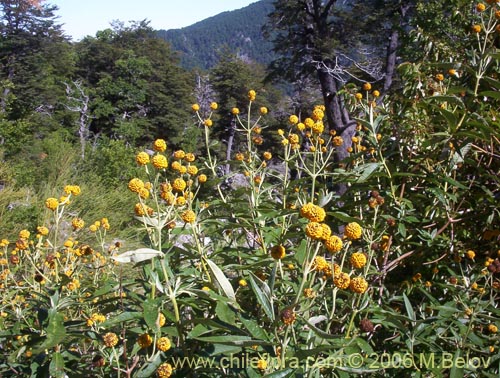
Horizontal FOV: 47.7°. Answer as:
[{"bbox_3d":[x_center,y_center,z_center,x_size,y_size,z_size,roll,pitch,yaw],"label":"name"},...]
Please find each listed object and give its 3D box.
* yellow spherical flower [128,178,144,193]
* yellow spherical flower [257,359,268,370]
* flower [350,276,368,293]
[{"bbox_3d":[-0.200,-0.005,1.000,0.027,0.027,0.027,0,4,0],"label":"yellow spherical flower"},{"bbox_3d":[0.024,0.327,1.050,0.019,0.019,0.019,0,4,0],"label":"yellow spherical flower"},{"bbox_3d":[0.183,0.161,0.940,0.028,0.028,0.028,0,4,0],"label":"flower"}]

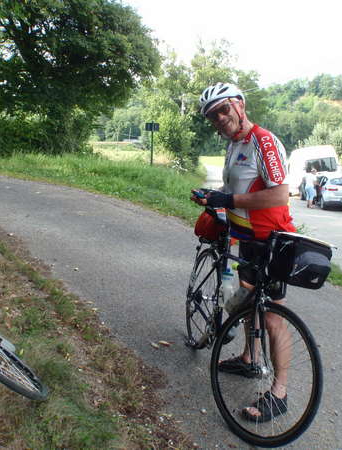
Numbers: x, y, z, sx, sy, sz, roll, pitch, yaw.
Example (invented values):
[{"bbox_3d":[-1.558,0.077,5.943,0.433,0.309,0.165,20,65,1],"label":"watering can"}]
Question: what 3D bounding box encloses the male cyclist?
[{"bbox_3d":[0.385,0.100,2.680,0.530,1.730,0.530,-3,11,-22],"label":"male cyclist"}]

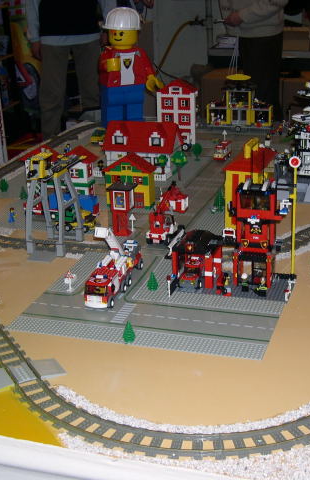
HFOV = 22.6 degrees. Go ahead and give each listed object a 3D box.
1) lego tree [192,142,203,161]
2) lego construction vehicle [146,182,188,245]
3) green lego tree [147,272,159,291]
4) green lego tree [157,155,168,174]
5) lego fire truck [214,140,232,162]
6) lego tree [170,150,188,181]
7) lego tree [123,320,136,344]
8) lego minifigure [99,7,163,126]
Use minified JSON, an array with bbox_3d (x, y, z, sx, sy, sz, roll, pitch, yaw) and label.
[{"bbox_3d":[0.152,-0.312,2.746,0.035,0.057,0.035,4,21,18],"label":"lego tree"},{"bbox_3d":[0.026,-0.071,2.018,0.054,0.110,0.158,4,21,18],"label":"lego construction vehicle"},{"bbox_3d":[-0.005,0.089,1.688,0.022,0.039,0.022,4,21,18],"label":"green lego tree"},{"bbox_3d":[0.028,-0.245,2.553,0.037,0.072,0.037,4,21,18],"label":"green lego tree"},{"bbox_3d":[0.242,-0.321,2.768,0.042,0.052,0.096,4,21,18],"label":"lego fire truck"},{"bbox_3d":[0.076,-0.240,2.500,0.054,0.095,0.054,-2,20,1],"label":"lego tree"},{"bbox_3d":[-0.049,0.171,1.458,0.022,0.044,0.022,-2,20,1],"label":"lego tree"},{"bbox_3d":[-0.105,-0.685,3.153,0.262,0.498,0.185,-8,21,-16],"label":"lego minifigure"}]

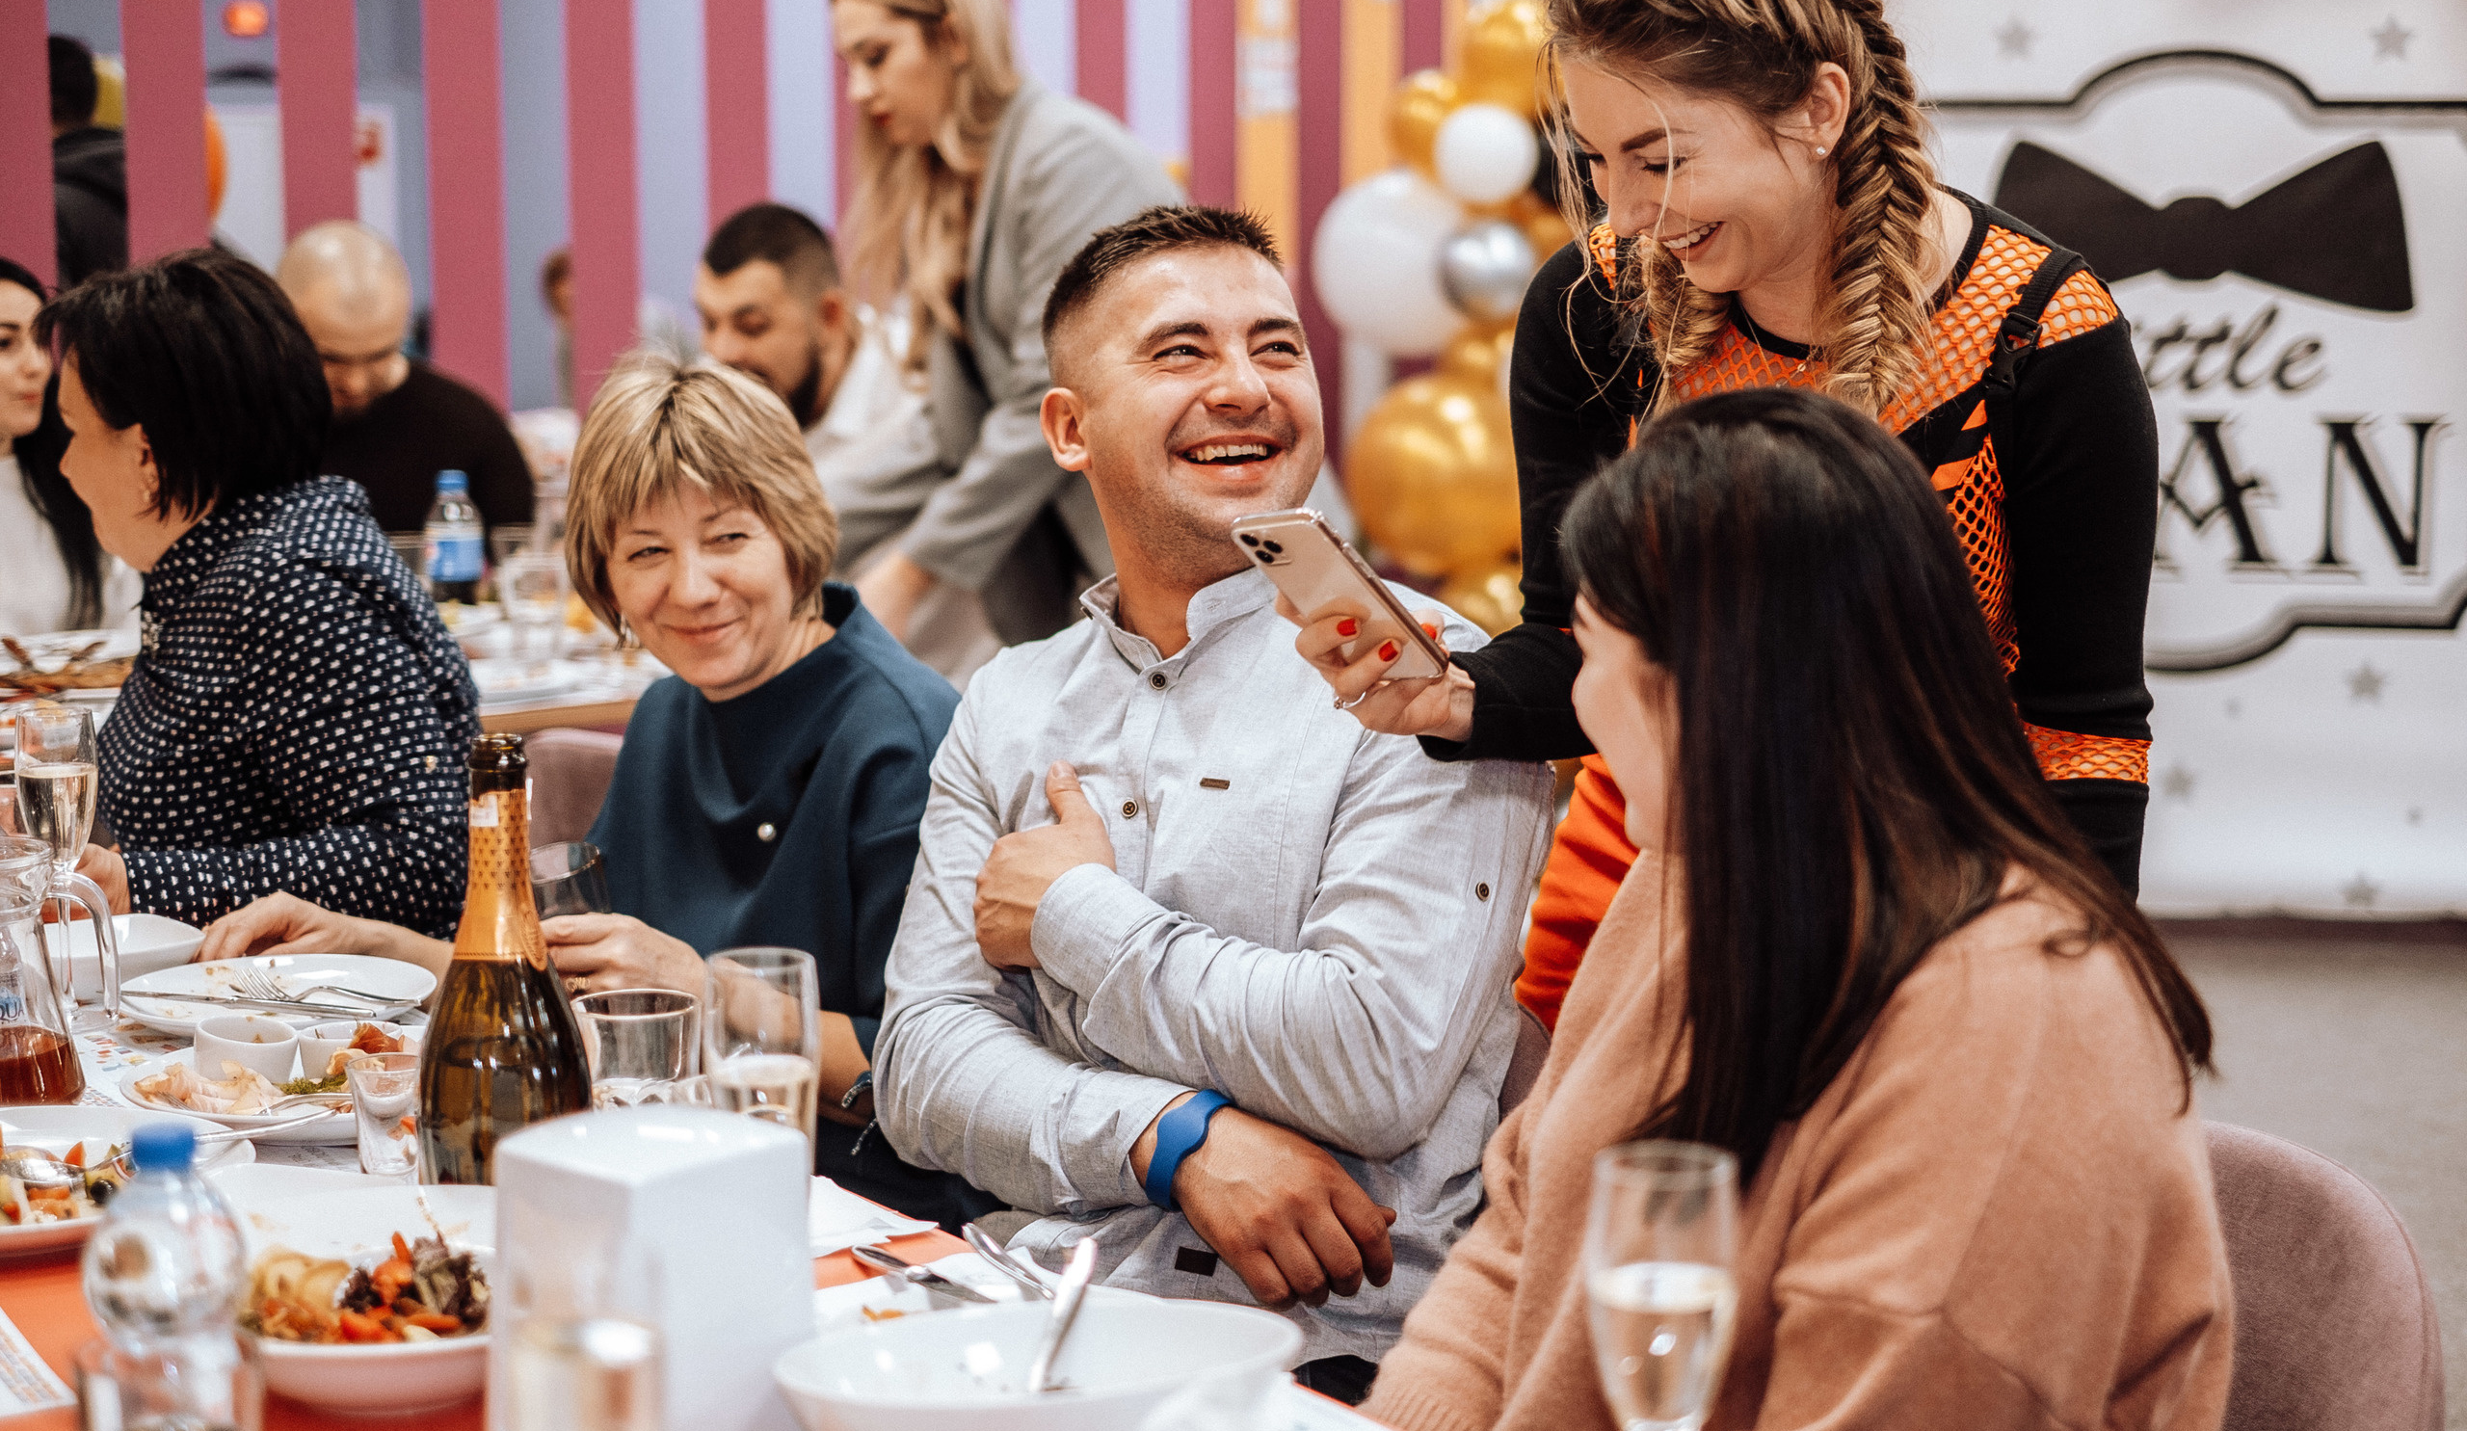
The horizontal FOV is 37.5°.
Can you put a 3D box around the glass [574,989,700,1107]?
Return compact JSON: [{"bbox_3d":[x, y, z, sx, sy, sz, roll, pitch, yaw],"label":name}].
[{"bbox_3d":[-0.371,0.224,2.261,0.081,0.090,0.081,0,8,0],"label":"glass"}]

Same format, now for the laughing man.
[{"bbox_3d":[-0.060,0.361,2.259,0.520,1.346,0.750,4,9,30],"label":"laughing man"}]

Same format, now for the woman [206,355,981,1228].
[{"bbox_3d":[-0.470,0.367,2.603,0.620,1.241,0.720,6,10,35],"label":"woman"}]

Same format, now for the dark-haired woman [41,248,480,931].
[{"bbox_3d":[-0.900,0.265,3.084,0.720,1.313,0.520,-3,8,-21],"label":"dark-haired woman"}]

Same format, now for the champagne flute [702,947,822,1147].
[{"bbox_3d":[-0.247,0.225,1.918,0.057,0.197,0.057,0,8,0],"label":"champagne flute"}]

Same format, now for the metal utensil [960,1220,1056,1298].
[{"bbox_3d":[-0.098,0.295,1.872,0.025,0.020,0.195,-5,15,-28],"label":"metal utensil"}]

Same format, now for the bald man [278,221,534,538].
[{"bbox_3d":[-1.130,0.039,4.668,0.520,1.335,0.720,1,8,9],"label":"bald man"}]

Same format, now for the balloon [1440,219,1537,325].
[{"bbox_3d":[0.394,-0.683,5.600,0.158,0.163,0.158,0,8,0],"label":"balloon"}]

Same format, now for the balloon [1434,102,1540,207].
[{"bbox_3d":[0.391,-0.864,5.600,0.160,0.165,0.160,0,8,0],"label":"balloon"}]

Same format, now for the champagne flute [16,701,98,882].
[{"bbox_3d":[-0.852,0.109,2.659,0.059,0.227,0.059,0,8,0],"label":"champagne flute"}]

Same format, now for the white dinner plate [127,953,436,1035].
[{"bbox_3d":[-0.683,0.207,2.597,0.230,0.027,0.230,0,8,0],"label":"white dinner plate"}]

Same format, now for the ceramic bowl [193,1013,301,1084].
[{"bbox_3d":[-0.654,0.228,2.413,0.067,0.038,0.067,0,8,0],"label":"ceramic bowl"}]

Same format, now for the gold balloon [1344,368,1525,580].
[{"bbox_3d":[0.328,-0.371,5.600,0.306,0.318,0.306,0,8,0],"label":"gold balloon"}]

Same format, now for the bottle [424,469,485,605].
[{"bbox_3d":[-0.954,-0.181,4.455,0.068,0.237,0.068,0,8,0],"label":"bottle"}]

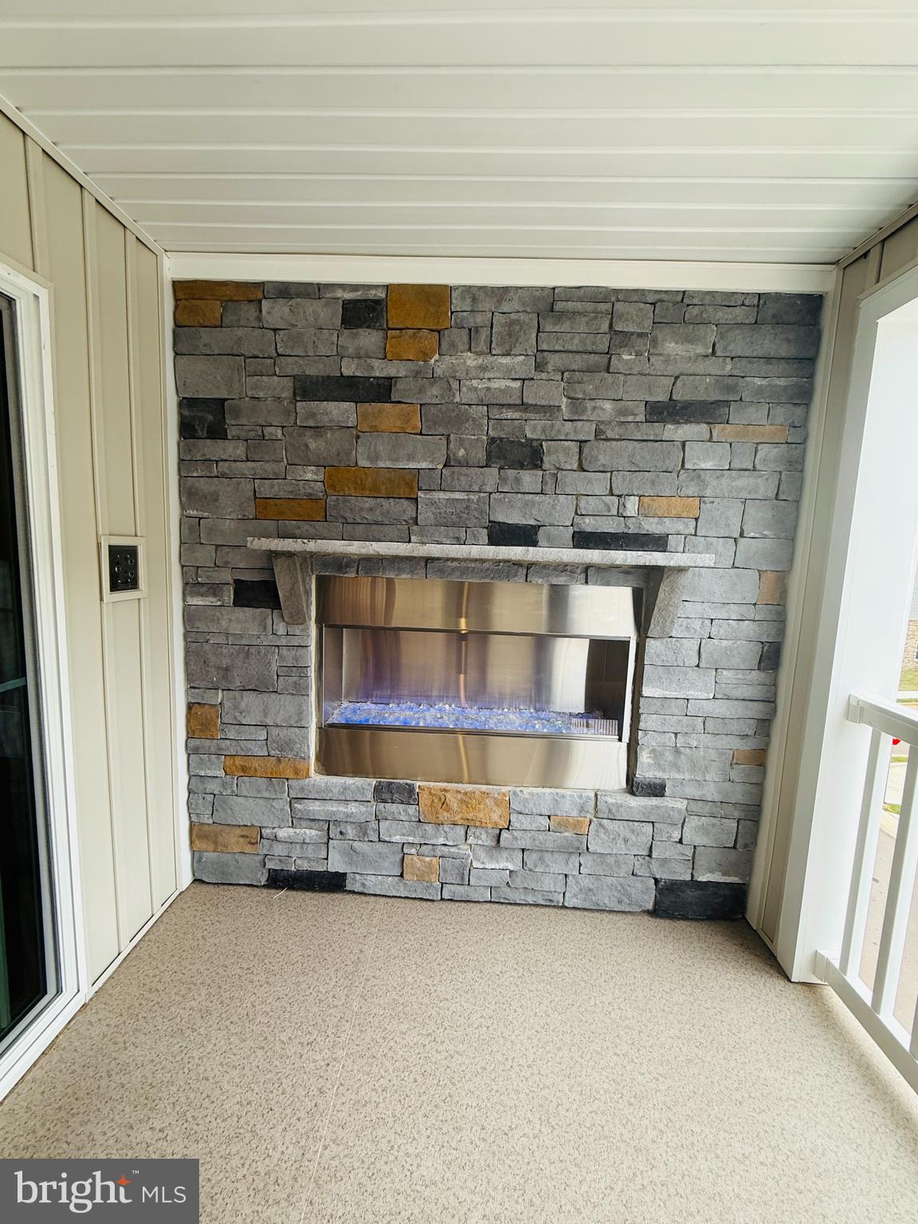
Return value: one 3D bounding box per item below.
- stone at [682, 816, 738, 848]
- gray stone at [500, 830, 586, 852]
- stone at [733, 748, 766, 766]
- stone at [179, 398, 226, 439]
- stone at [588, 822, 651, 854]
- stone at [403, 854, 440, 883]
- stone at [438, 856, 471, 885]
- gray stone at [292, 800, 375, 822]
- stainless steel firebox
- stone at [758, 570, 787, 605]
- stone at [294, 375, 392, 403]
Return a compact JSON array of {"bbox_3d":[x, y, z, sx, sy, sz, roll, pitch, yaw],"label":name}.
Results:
[{"bbox_3d":[0.980,0.858,1.957,0.208,0.115,0.060,2,7,2],"label":"stone"},{"bbox_3d":[0.343,0.924,2.030,0.346,0.076,0.060,2,7,2],"label":"gray stone"},{"bbox_3d":[1.135,0.564,1.957,0.128,0.069,0.060,2,7,2],"label":"stone"},{"bbox_3d":[-0.948,-0.720,1.858,0.173,0.145,0.060,2,7,2],"label":"stone"},{"bbox_3d":[0.639,0.894,1.997,0.244,0.128,0.060,2,6,2],"label":"stone"},{"bbox_3d":[-0.148,1.028,2.016,0.148,0.110,0.070,2,7,2],"label":"stone"},{"bbox_3d":[-0.017,1.050,2.043,0.129,0.122,0.060,2,7,2],"label":"stone"},{"bbox_3d":[-0.513,0.811,2.048,0.340,0.085,0.060,2,7,2],"label":"gray stone"},{"bbox_3d":[0.059,0.259,2.107,1.234,0.800,0.360,2,7,2],"label":"stainless steel firebox"},{"bbox_3d":[1.158,-0.095,1.854,0.089,0.128,0.060,2,7,2],"label":"stone"},{"bbox_3d":[-0.427,-0.825,1.846,0.361,0.089,0.060,2,7,2],"label":"stone"}]

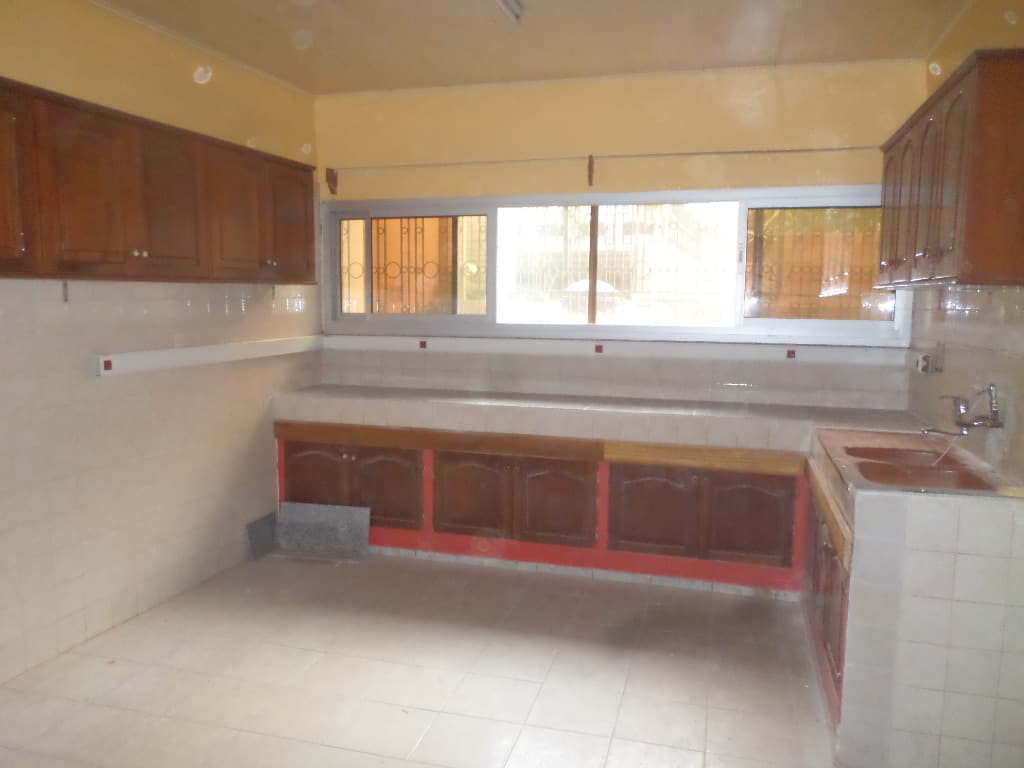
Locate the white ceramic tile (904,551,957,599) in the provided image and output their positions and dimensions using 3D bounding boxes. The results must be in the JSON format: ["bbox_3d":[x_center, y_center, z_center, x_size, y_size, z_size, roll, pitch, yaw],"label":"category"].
[{"bbox_3d":[1.321,0.600,2.347,0.150,0.150,0.010,2,7,16],"label":"white ceramic tile"}]

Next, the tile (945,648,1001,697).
[{"bbox_3d":[1.457,0.910,2.341,0.150,0.150,0.010,2,7,16],"label":"tile"}]

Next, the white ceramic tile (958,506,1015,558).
[{"bbox_3d":[1.464,0.454,2.290,0.150,0.150,0.010,2,7,16],"label":"white ceramic tile"}]

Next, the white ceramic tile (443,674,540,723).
[{"bbox_3d":[-0.067,1.202,2.834,0.315,0.010,0.304,2,7,16],"label":"white ceramic tile"}]

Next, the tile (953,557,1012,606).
[{"bbox_3d":[1.462,0.605,2.307,0.150,0.150,0.010,2,7,16],"label":"tile"}]

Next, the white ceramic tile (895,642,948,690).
[{"bbox_3d":[1.315,0.905,2.381,0.150,0.150,0.010,2,7,16],"label":"white ceramic tile"}]

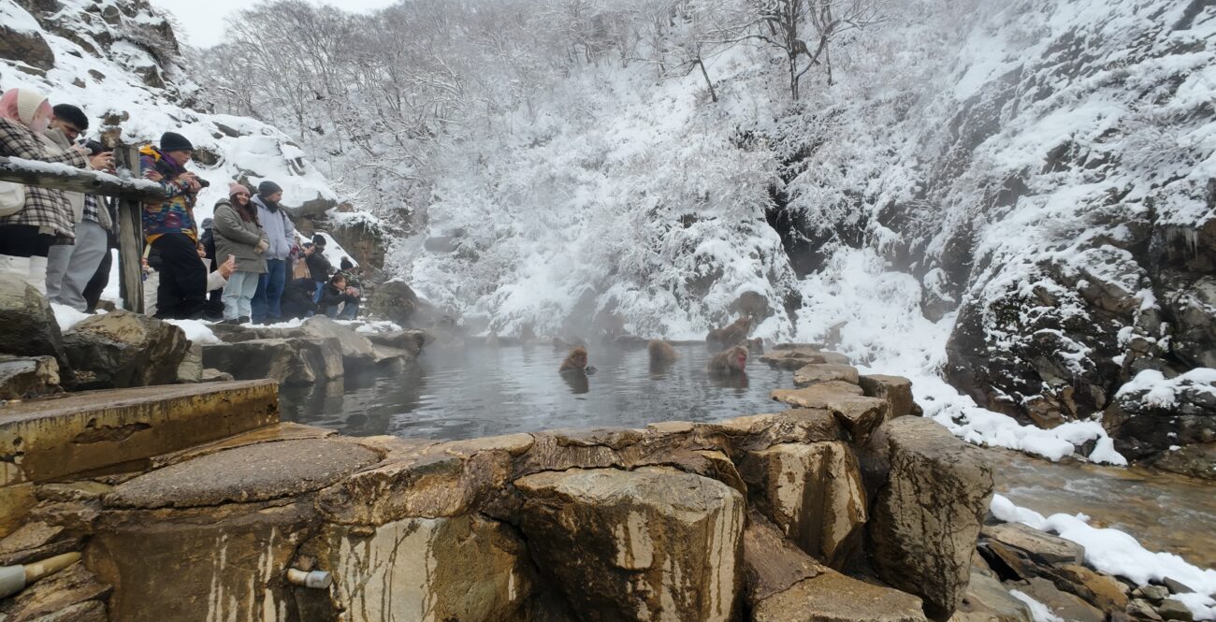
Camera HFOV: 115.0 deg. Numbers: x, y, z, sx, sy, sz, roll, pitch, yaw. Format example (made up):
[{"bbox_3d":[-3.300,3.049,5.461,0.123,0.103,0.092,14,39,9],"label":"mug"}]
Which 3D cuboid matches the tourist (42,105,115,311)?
[{"bbox_3d":[-4.300,-0.830,3.150,0.580,1.700,0.560,-2,0,-6],"label":"tourist"}]

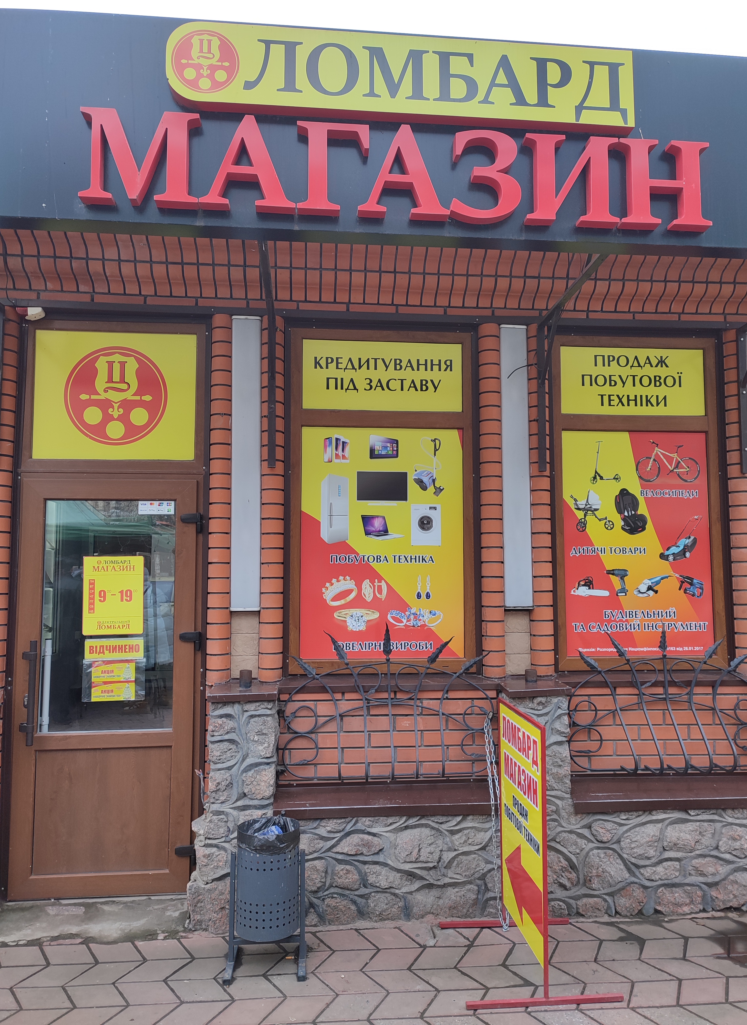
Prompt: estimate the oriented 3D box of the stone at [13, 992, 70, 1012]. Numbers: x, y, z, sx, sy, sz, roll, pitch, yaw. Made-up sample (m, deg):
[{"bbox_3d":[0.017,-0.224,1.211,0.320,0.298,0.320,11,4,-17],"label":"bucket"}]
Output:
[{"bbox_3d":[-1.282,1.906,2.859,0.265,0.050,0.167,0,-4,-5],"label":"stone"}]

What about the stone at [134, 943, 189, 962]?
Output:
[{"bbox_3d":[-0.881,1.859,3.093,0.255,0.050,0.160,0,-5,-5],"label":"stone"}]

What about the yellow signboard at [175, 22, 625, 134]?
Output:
[{"bbox_3d":[0.128,-1.713,2.937,1.845,0.319,0.070,0,-4,-5],"label":"yellow signboard"}]

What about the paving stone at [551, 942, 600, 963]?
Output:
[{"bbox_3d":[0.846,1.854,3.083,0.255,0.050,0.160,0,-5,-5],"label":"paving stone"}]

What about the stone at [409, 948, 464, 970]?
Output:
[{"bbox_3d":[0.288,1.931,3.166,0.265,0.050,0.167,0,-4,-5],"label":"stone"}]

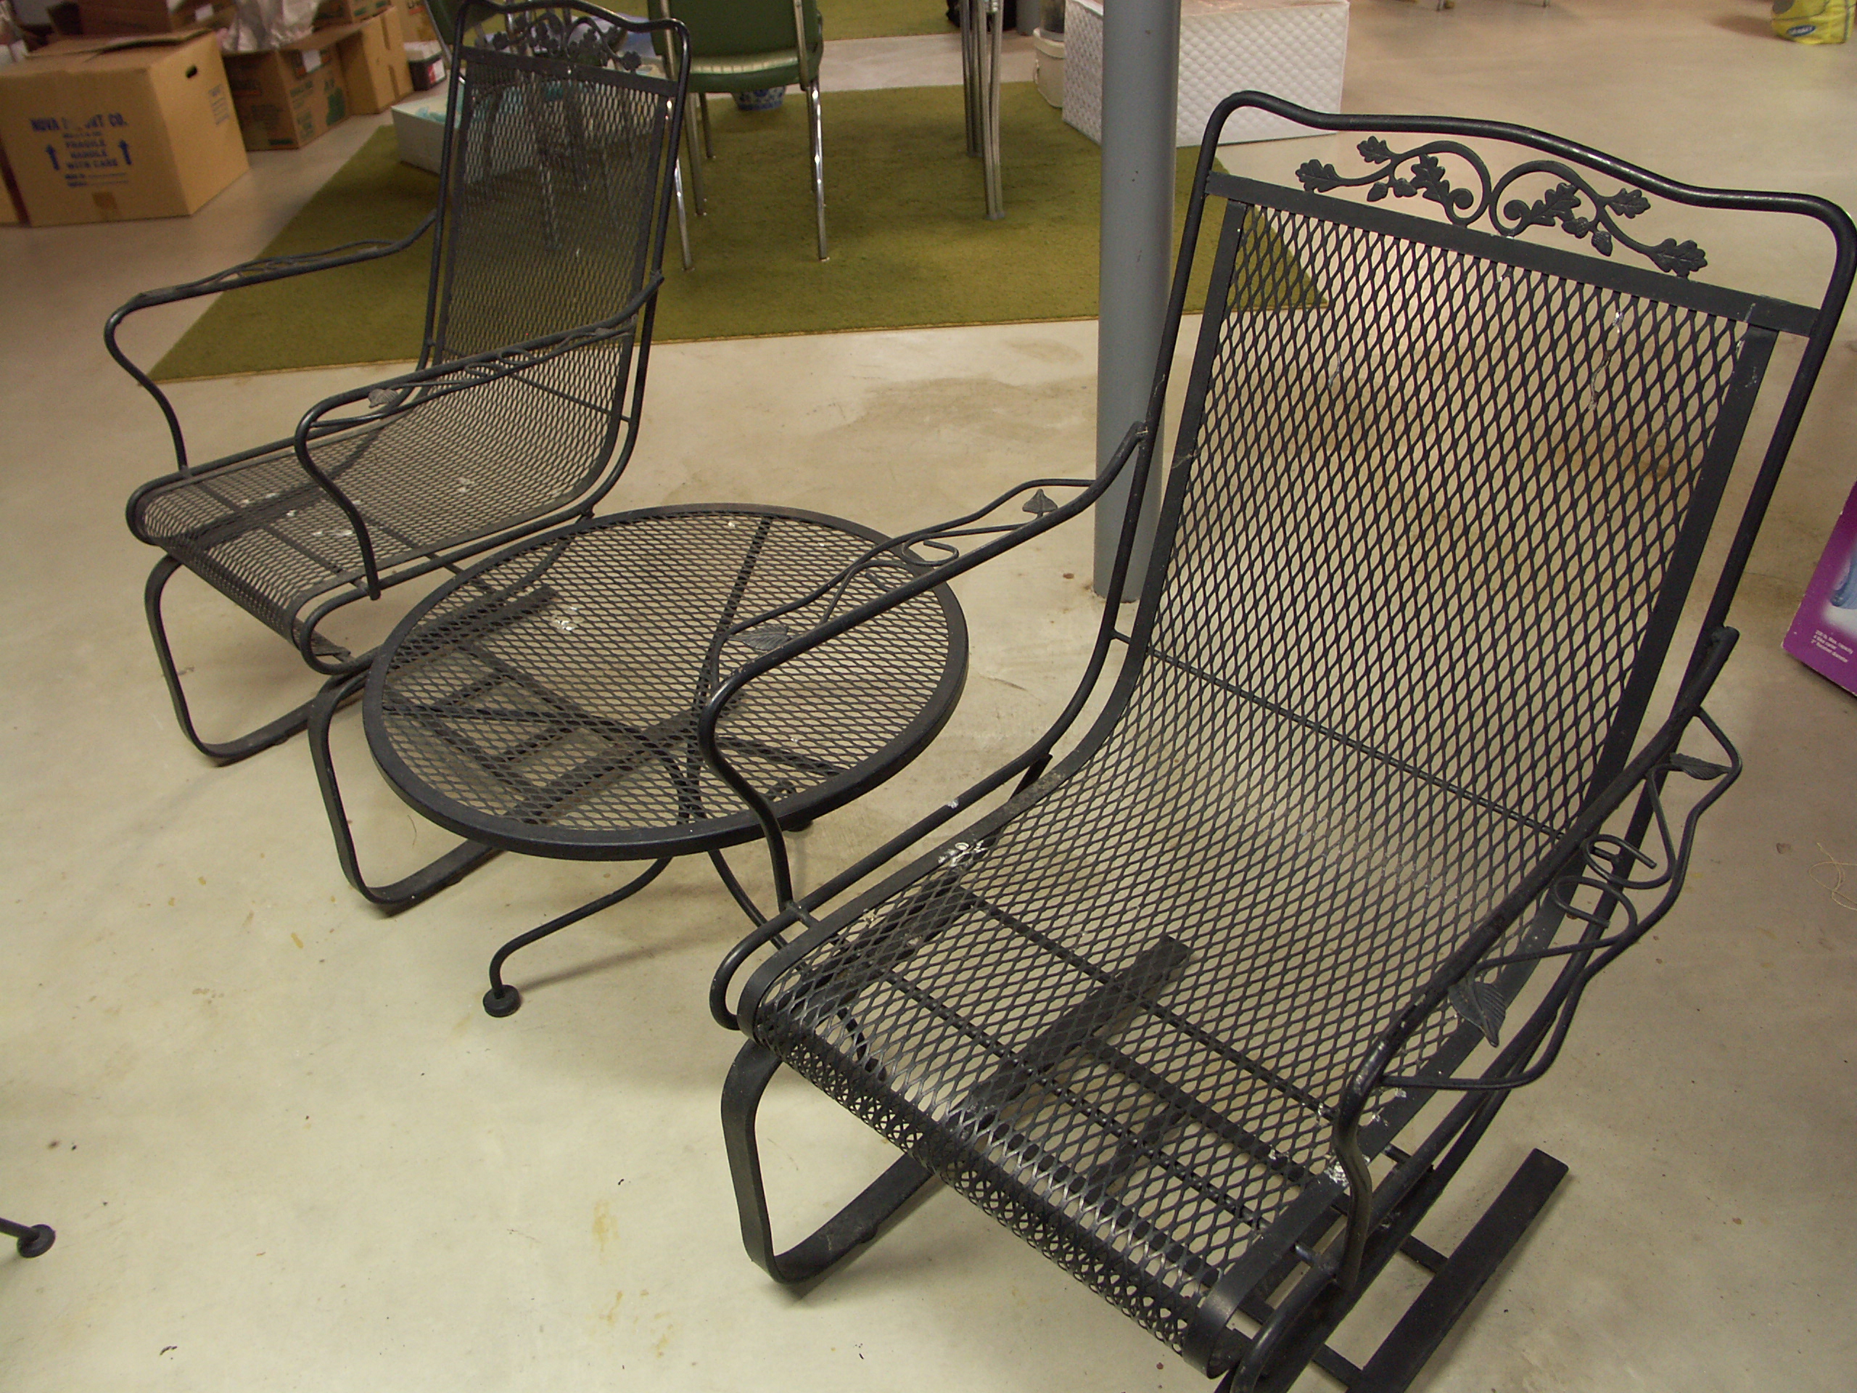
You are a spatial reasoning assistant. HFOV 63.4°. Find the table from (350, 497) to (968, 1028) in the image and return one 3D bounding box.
[{"bbox_3d":[-0.254,0.132,1.647,0.610,0.442,0.610,-3,35,0],"label":"table"}]

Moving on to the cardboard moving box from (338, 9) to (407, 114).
[{"bbox_3d":[-2.096,-2.233,5.294,0.380,0.270,0.340,0,35,4],"label":"cardboard moving box"}]

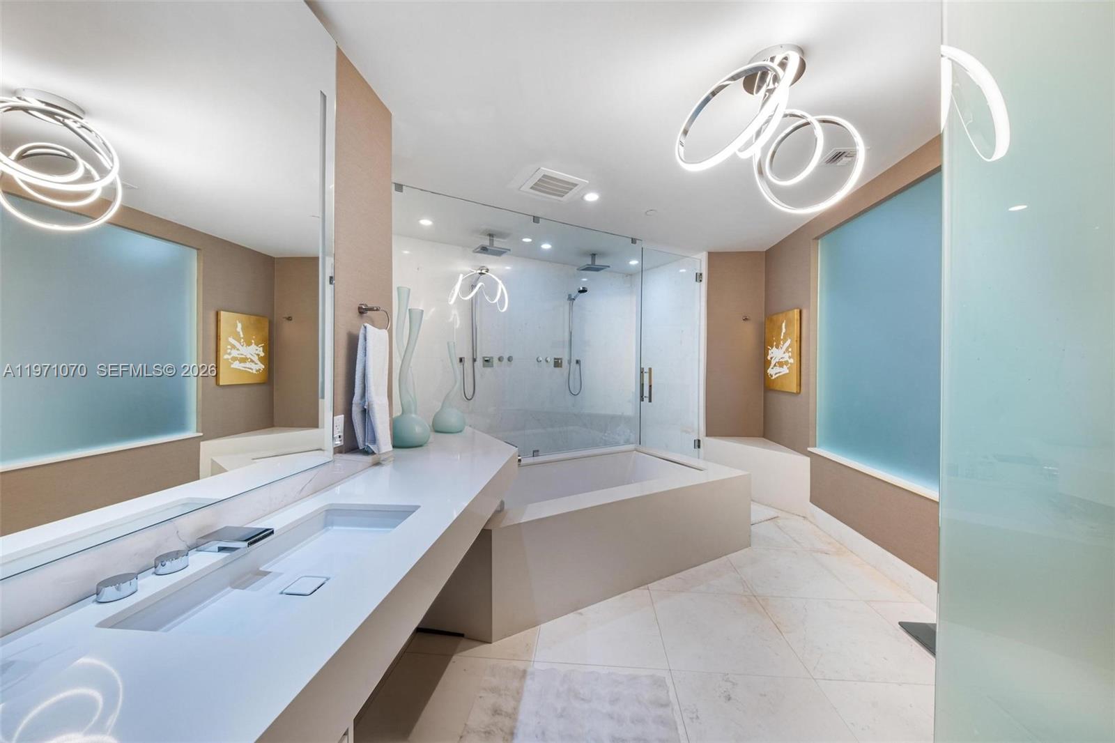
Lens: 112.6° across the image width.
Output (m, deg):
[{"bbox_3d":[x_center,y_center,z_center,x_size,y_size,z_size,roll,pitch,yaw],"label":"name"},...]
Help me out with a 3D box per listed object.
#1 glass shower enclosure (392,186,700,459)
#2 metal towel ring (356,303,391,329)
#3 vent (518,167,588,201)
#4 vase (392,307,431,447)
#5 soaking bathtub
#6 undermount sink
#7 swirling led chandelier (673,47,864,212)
[{"bbox_3d":[-0.070,-0.112,3.885,3.150,2.450,1.080,0,0,-29],"label":"glass shower enclosure"},{"bbox_3d":[-0.799,-0.227,1.593,0.100,0.125,0.170,0,0,5],"label":"metal towel ring"},{"bbox_3d":[-0.032,-1.338,2.713,0.377,0.030,0.348,0,0,-29],"label":"vent"},{"bbox_3d":[-0.873,0.029,2.152,0.270,0.795,0.270,0,0,5],"label":"vase"},{"bbox_3d":[0.209,1.044,2.741,2.240,0.550,1.120,0,0,-29],"label":"soaking bathtub"},{"bbox_3d":[-0.618,0.495,0.911,0.330,0.125,0.600,0,0,5],"label":"undermount sink"},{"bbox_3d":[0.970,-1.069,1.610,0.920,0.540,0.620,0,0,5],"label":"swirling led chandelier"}]

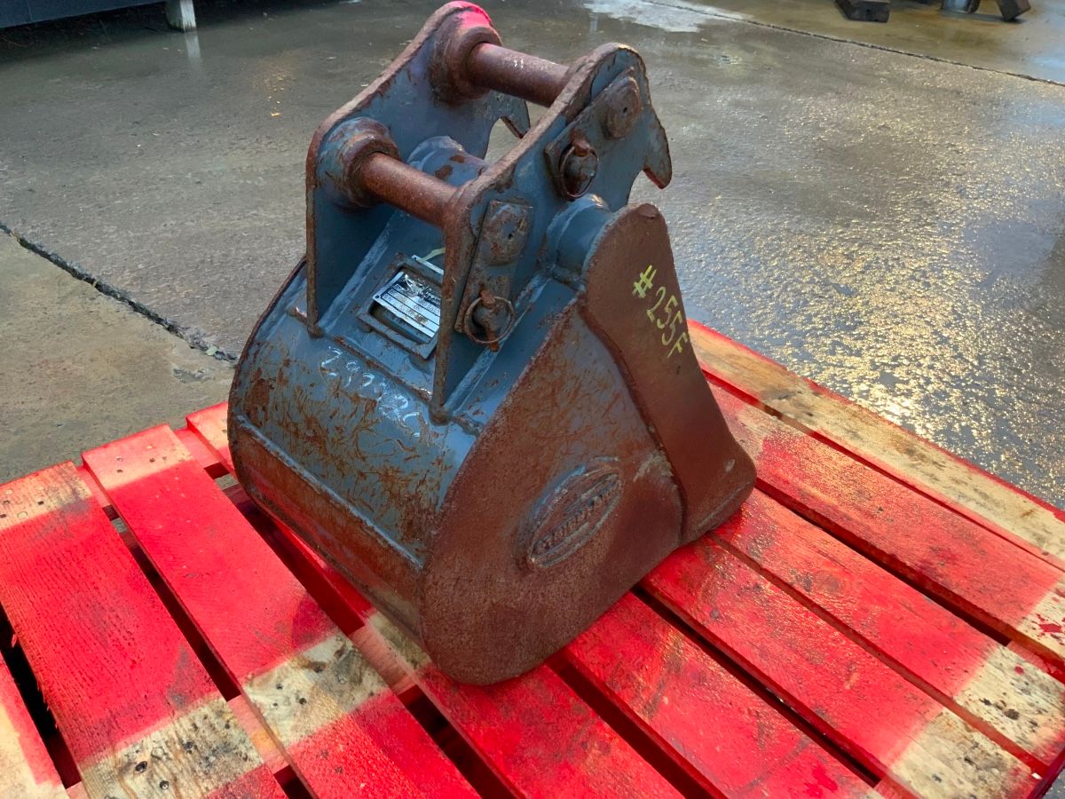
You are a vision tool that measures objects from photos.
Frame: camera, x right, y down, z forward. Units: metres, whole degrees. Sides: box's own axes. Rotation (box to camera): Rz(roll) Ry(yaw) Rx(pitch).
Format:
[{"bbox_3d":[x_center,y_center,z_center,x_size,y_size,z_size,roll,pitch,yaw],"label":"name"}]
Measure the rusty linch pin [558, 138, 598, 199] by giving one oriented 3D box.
[{"bbox_3d":[0.035,-0.173,0.669,0.023,0.047,0.041,29,42,34],"label":"rusty linch pin"}]

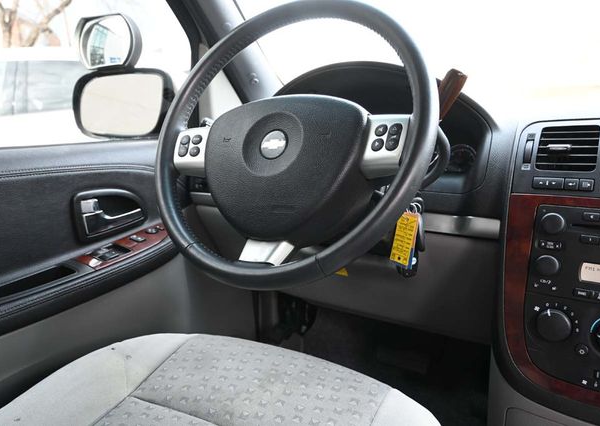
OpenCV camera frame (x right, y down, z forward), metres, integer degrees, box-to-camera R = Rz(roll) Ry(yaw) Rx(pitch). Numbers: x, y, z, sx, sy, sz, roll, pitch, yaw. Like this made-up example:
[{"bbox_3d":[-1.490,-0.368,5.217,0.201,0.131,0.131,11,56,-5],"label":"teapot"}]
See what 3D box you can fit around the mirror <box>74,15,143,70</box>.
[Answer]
[{"bbox_3d":[-0.418,-0.372,1.050,0.120,0.110,0.055,2,12,15],"label":"mirror"}]

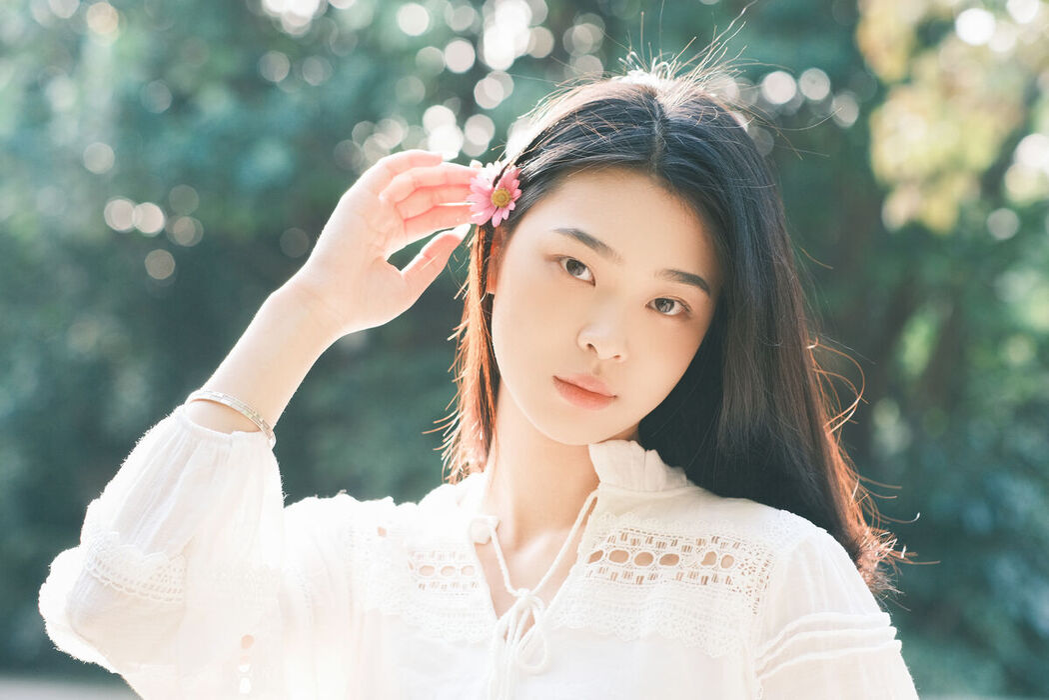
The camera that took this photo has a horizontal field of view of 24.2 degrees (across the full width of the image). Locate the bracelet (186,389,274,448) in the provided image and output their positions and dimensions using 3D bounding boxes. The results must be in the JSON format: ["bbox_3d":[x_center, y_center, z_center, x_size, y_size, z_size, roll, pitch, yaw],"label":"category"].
[{"bbox_3d":[-0.176,0.046,1.450,0.059,0.007,0.057,25,-35,0],"label":"bracelet"}]

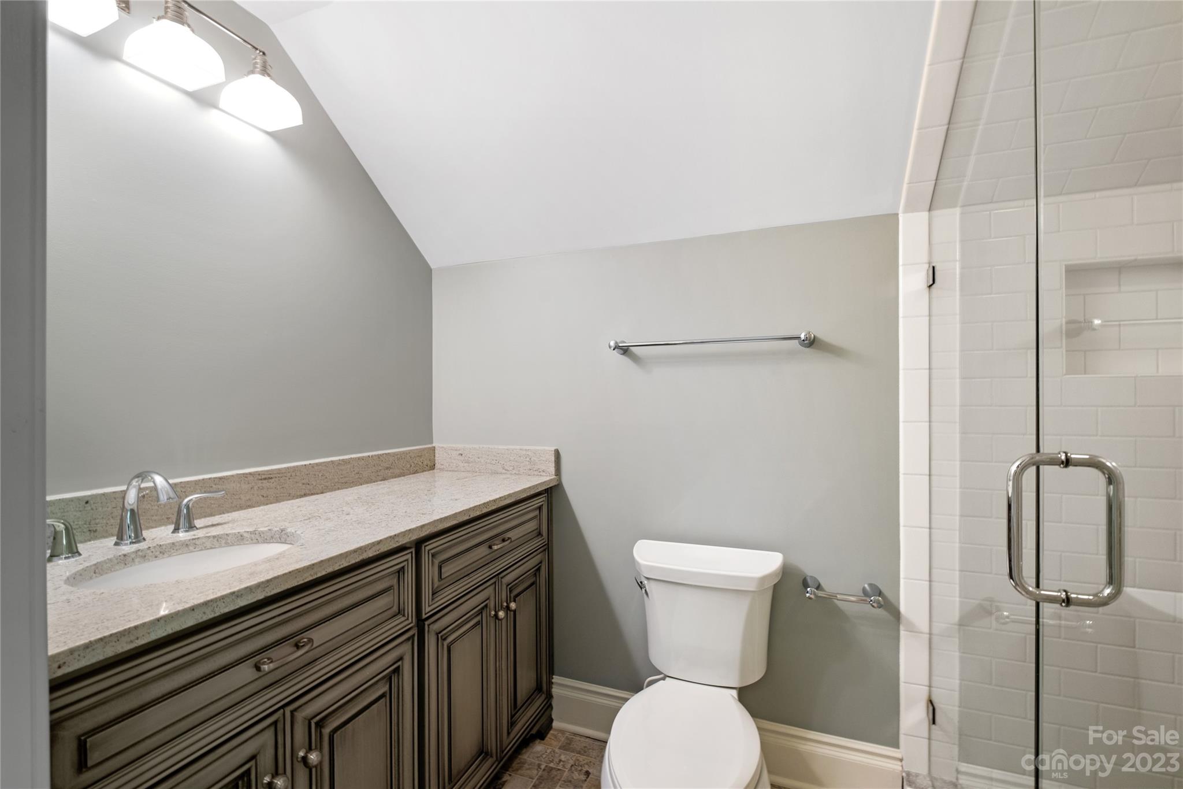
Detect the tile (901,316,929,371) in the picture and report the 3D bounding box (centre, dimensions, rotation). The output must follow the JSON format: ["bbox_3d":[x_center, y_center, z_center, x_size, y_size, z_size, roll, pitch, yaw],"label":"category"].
[{"bbox_3d":[0.941,-0.150,1.443,0.074,0.152,0.010,0,0,21],"label":"tile"}]

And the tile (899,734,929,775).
[{"bbox_3d":[0.944,1.046,1.435,0.074,0.107,0.010,0,0,21],"label":"tile"}]

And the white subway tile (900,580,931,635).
[{"bbox_3d":[0.943,0.614,1.438,0.074,0.151,0.010,0,0,21],"label":"white subway tile"}]

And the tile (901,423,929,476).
[{"bbox_3d":[0.942,0.155,1.441,0.074,0.152,0.010,0,0,21],"label":"tile"}]

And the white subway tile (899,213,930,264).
[{"bbox_3d":[0.940,-0.457,1.445,0.074,0.152,0.010,0,0,21],"label":"white subway tile"}]

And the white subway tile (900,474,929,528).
[{"bbox_3d":[0.942,0.309,1.440,0.074,0.151,0.010,0,0,21],"label":"white subway tile"}]

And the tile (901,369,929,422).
[{"bbox_3d":[0.941,0.003,1.442,0.074,0.151,0.010,0,0,21],"label":"tile"}]

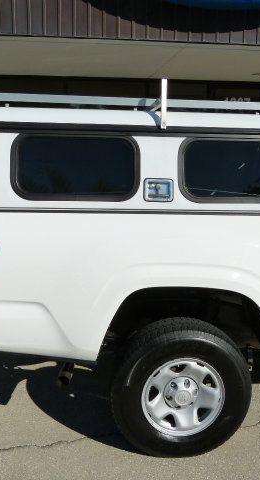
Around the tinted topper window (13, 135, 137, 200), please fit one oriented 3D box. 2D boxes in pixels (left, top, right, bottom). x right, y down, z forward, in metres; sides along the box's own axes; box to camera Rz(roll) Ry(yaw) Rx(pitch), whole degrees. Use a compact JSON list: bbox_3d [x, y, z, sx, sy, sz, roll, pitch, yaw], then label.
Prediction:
[{"bbox_3d":[-0.265,-0.358,2.278,0.627,0.337,0.035,1,-2,-5],"label":"tinted topper window"}]

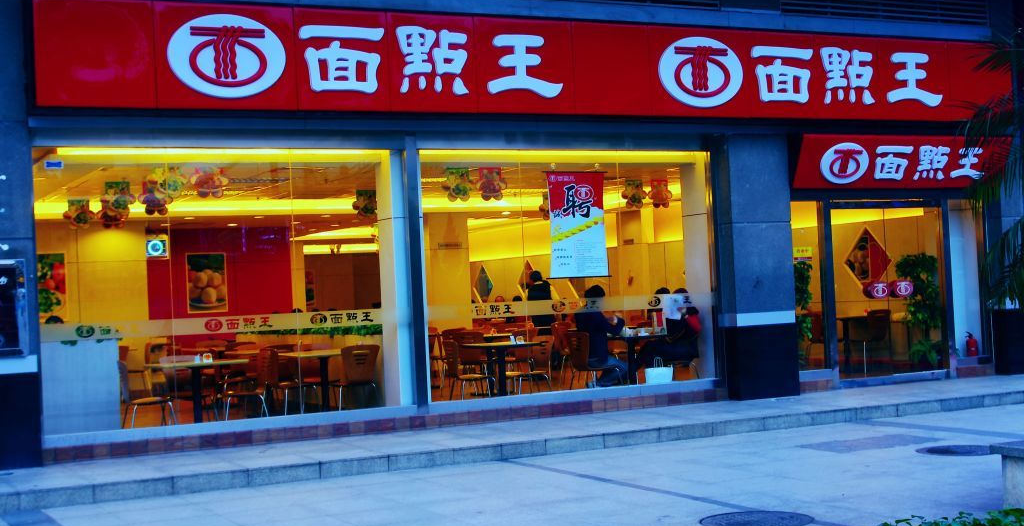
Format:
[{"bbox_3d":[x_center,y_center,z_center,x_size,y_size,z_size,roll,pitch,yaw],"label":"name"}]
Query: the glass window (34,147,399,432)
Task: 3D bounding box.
[{"bbox_3d":[-2.660,0.200,13.289,3.571,2.592,0.101,-2,-1,-27],"label":"glass window"}]

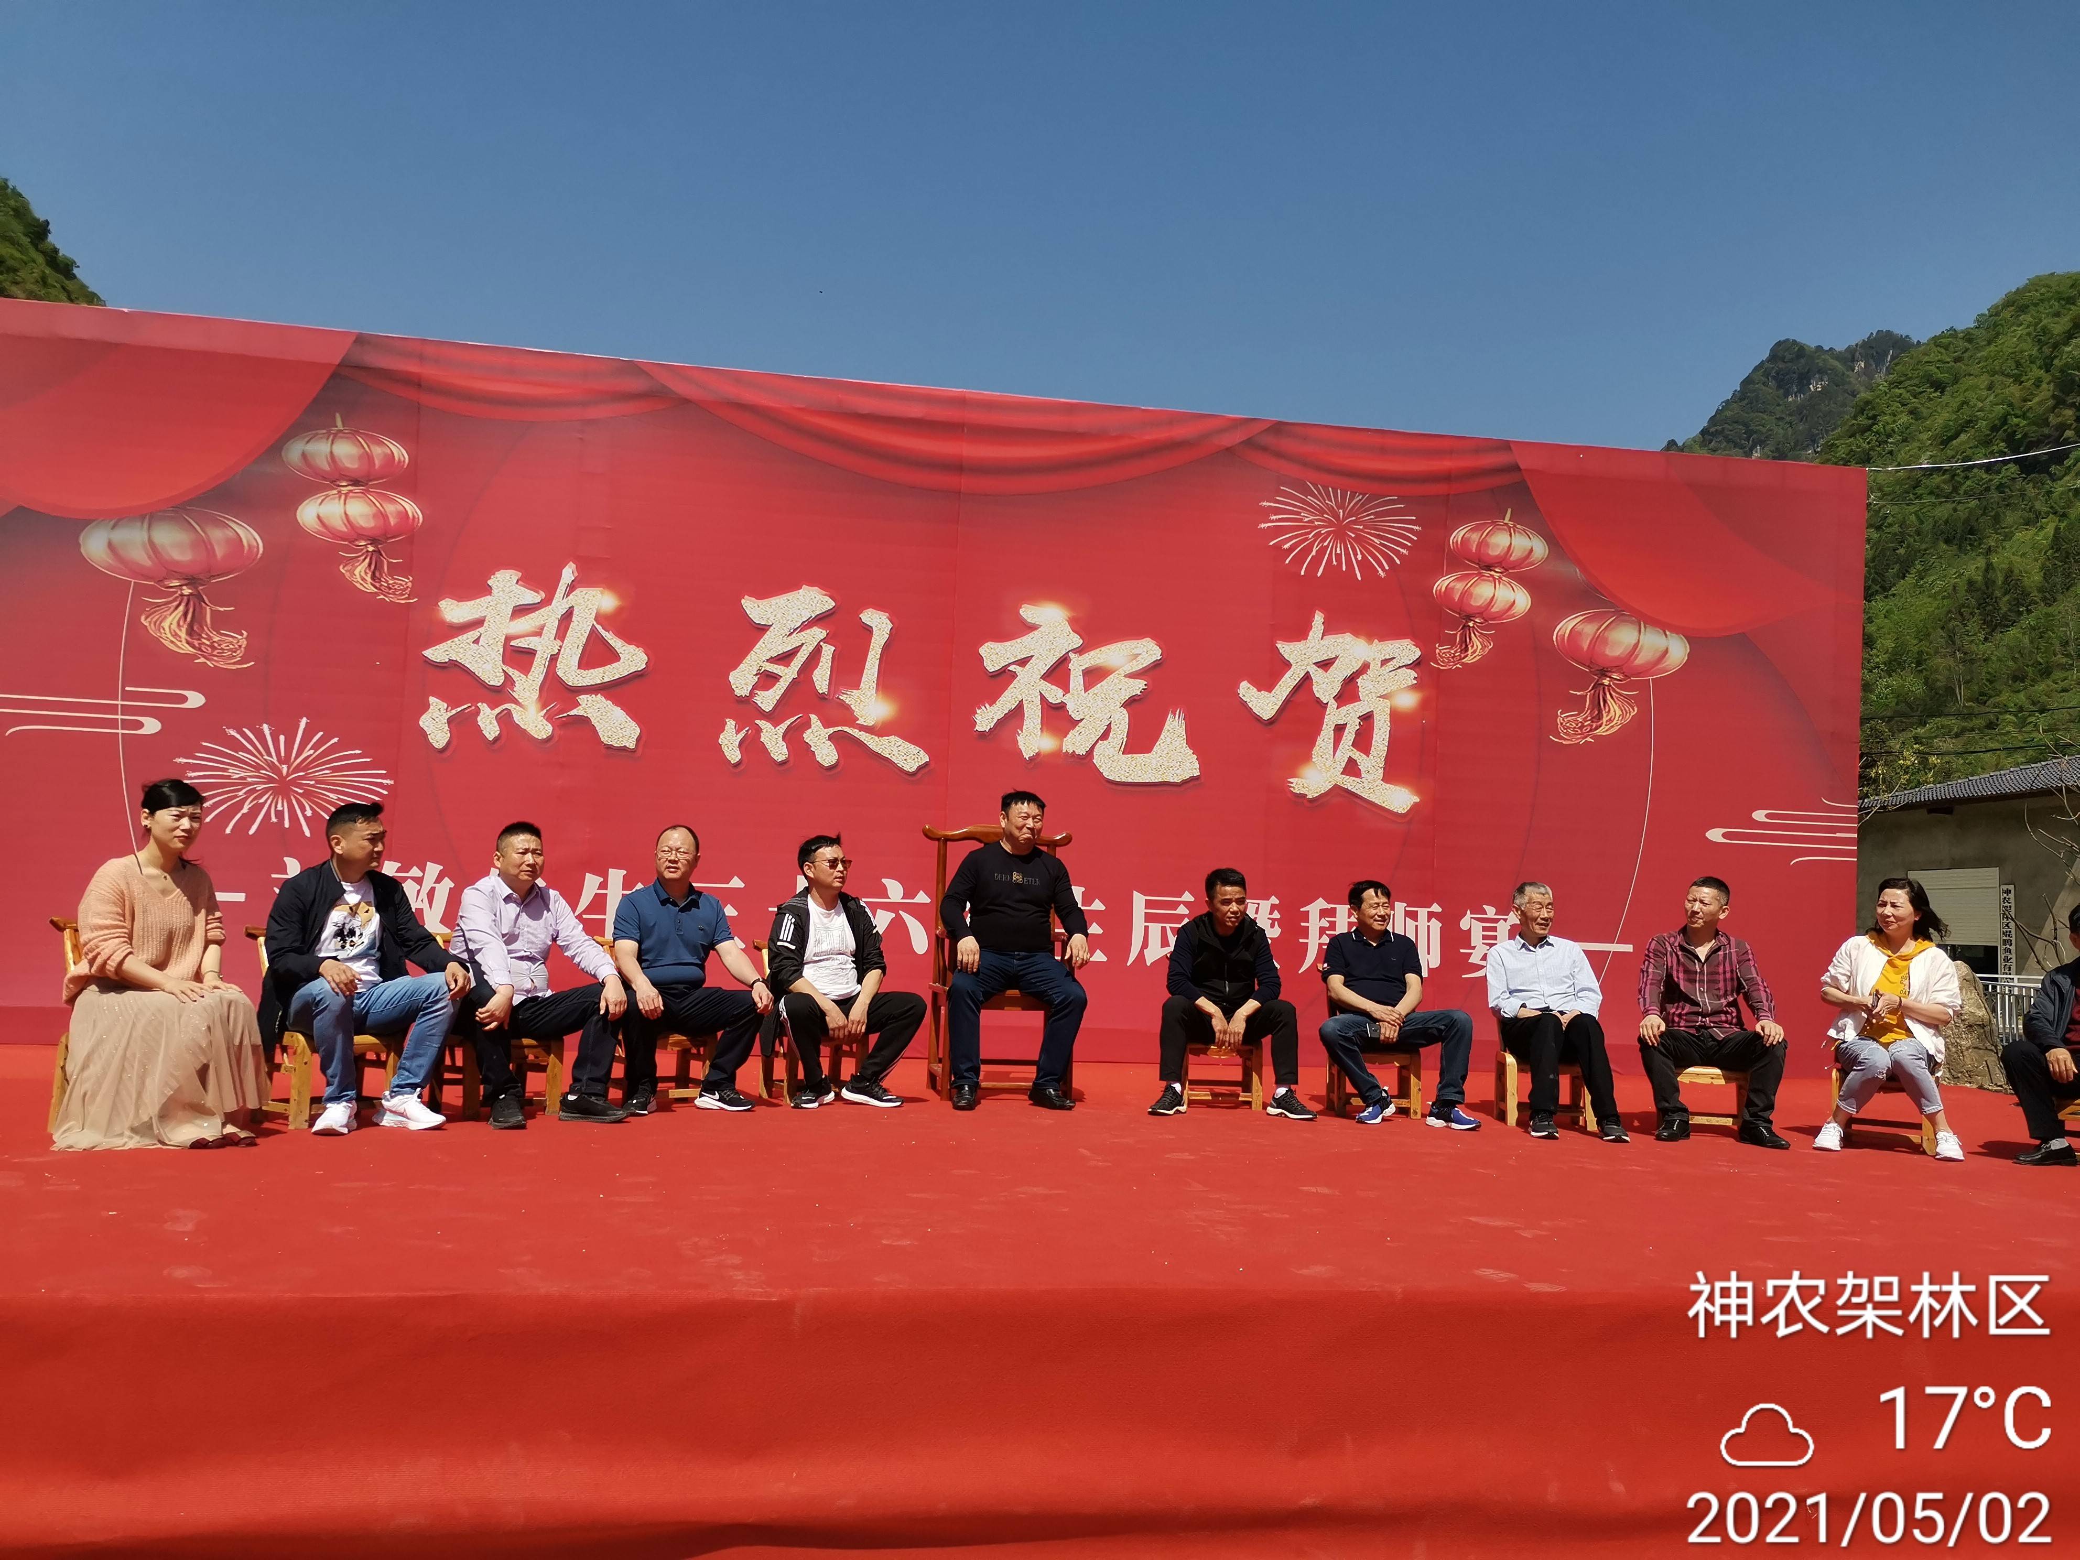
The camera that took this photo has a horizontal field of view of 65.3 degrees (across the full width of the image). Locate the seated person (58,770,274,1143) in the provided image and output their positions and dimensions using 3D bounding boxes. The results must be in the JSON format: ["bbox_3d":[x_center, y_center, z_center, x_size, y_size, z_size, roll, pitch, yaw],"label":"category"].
[{"bbox_3d":[-3.105,0.624,5.758,0.670,1.258,0.615,1,-2,36],"label":"seated person"}]

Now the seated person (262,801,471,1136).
[{"bbox_3d":[-2.542,0.690,6.178,0.656,1.180,0.646,0,-3,43],"label":"seated person"}]

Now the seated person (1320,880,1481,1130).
[{"bbox_3d":[1.629,0.998,7.446,0.697,1.054,0.680,3,-2,2],"label":"seated person"}]

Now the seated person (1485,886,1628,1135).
[{"bbox_3d":[2.324,1.012,7.357,0.529,1.083,0.700,2,-2,6],"label":"seated person"}]

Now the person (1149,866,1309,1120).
[{"bbox_3d":[0.846,0.947,7.447,0.718,1.085,0.680,3,-2,-4],"label":"person"}]

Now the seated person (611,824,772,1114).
[{"bbox_3d":[-1.475,0.783,6.940,0.634,1.167,0.680,3,-2,-23],"label":"seated person"}]

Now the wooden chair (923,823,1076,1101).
[{"bbox_3d":[-0.176,0.827,7.410,0.696,1.201,0.484,3,-2,-12],"label":"wooden chair"}]

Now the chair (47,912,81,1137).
[{"bbox_3d":[-3.093,0.874,5.680,0.454,0.726,0.444,1,-3,32],"label":"chair"}]

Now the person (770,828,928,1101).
[{"bbox_3d":[-0.879,0.815,7.131,0.636,1.145,0.656,3,-3,-25],"label":"person"}]

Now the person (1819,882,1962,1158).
[{"bbox_3d":[3.774,1.028,7.221,0.568,1.174,0.680,2,-2,25],"label":"person"}]

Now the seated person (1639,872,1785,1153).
[{"bbox_3d":[2.950,0.986,7.174,0.605,1.120,0.757,2,-2,18],"label":"seated person"}]

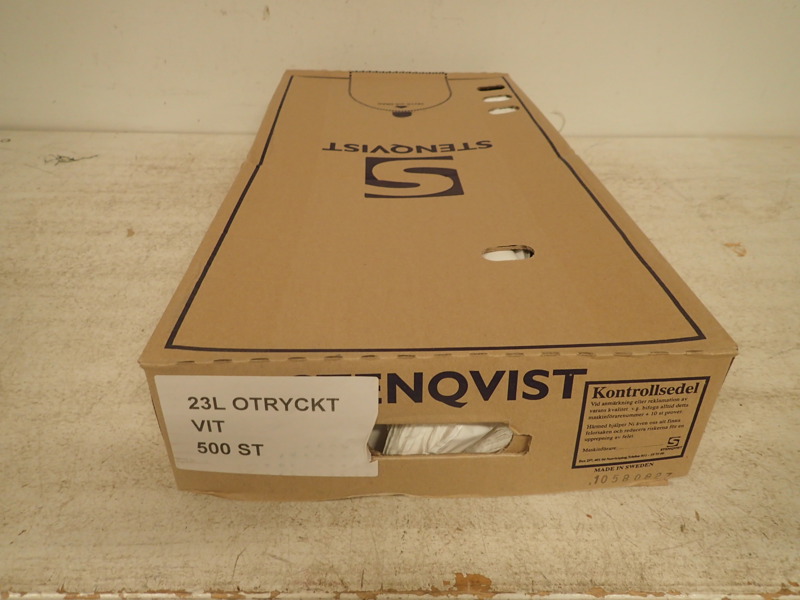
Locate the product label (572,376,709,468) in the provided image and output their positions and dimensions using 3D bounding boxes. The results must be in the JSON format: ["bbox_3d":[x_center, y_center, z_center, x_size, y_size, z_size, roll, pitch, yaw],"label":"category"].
[{"bbox_3d":[0.142,0.074,0.346,0.072,0.067,0.002,-3,31,-2],"label":"product label"}]

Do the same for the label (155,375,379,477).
[{"bbox_3d":[-0.074,0.074,0.336,0.123,0.076,0.002,1,31,-1],"label":"label"}]

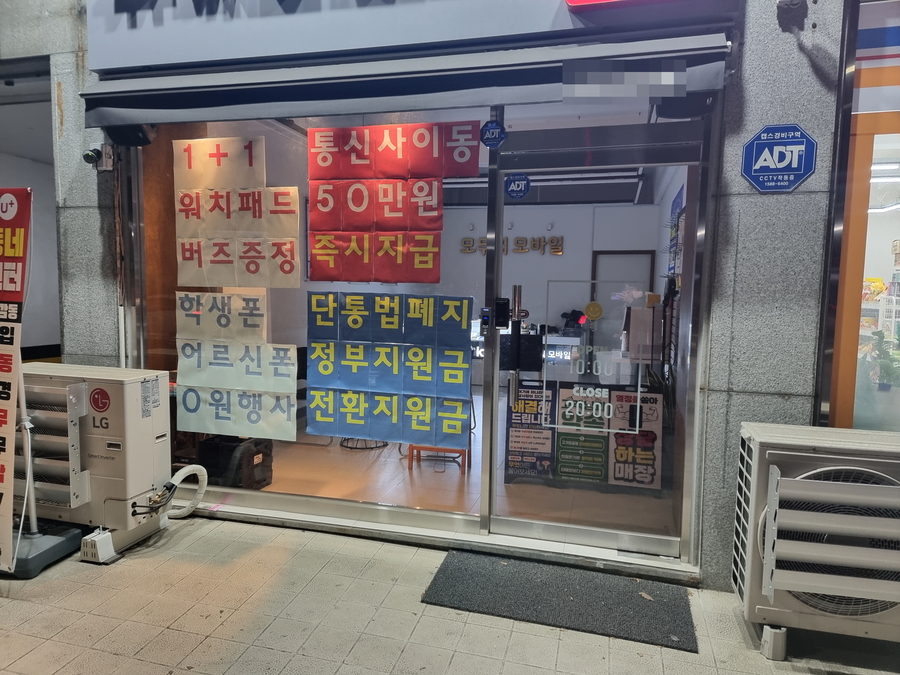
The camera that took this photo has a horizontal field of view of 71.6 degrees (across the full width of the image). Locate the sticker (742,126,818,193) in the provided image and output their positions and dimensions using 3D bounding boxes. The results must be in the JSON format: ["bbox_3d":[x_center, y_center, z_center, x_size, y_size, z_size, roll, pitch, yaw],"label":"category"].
[{"bbox_3d":[1.467,-0.801,2.786,0.301,0.301,0.015,2,6,15],"label":"sticker"}]

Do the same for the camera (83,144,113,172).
[{"bbox_3d":[-2.076,-1.057,3.664,0.158,0.148,0.139,1,6,5],"label":"camera"}]

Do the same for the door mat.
[{"bbox_3d":[0.505,1.209,2.943,1.192,0.015,0.559,3,6,17],"label":"door mat"}]

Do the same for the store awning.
[{"bbox_3d":[-0.433,-1.288,3.215,3.445,0.277,0.198,2,6,15],"label":"store awning"}]

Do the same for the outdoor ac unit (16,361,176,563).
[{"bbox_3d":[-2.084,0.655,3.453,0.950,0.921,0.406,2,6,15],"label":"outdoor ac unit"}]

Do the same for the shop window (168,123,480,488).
[{"bbox_3d":[-0.839,-0.119,3.649,2.138,2.218,0.059,2,6,15],"label":"shop window"}]

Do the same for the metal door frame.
[{"bbox_3d":[0.724,-0.027,3.231,1.096,2.307,0.099,2,6,15],"label":"metal door frame"}]

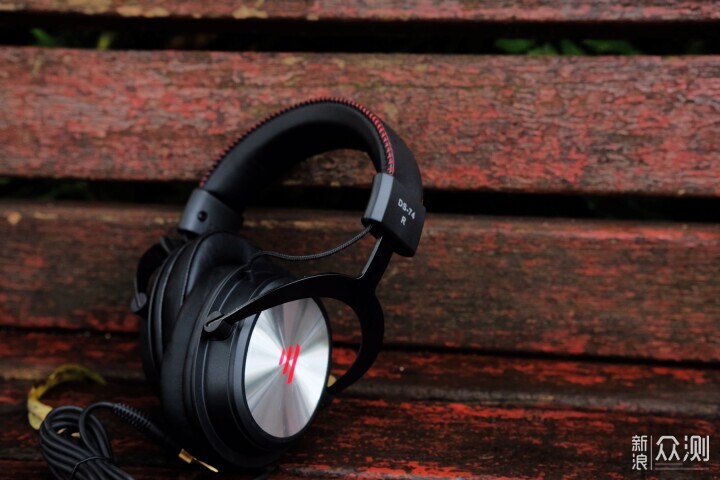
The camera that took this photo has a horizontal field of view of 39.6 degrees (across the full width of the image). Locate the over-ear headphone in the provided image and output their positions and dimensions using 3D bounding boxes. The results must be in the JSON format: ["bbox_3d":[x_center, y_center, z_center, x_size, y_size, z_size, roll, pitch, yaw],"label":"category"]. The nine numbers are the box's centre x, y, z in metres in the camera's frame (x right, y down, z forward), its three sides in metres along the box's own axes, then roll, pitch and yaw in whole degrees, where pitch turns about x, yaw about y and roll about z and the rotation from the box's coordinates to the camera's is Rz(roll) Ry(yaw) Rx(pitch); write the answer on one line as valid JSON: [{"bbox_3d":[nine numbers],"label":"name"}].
[{"bbox_3d":[-0.046,0.017,0.541,0.160,0.205,0.101,-1,-30,40],"label":"over-ear headphone"}]

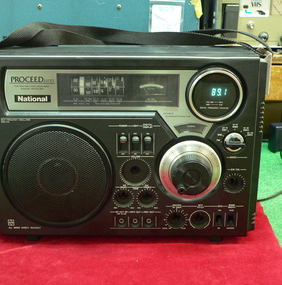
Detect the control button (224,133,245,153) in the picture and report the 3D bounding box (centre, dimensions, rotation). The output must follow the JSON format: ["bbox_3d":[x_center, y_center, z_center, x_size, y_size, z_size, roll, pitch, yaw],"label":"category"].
[{"bbox_3d":[0.119,0.001,0.640,0.026,0.025,0.014,0,17,0],"label":"control button"}]

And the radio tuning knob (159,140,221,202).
[{"bbox_3d":[0.065,0.041,0.642,0.080,0.080,0.034,0,17,0],"label":"radio tuning knob"}]

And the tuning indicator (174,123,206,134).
[{"bbox_3d":[0.062,-0.018,0.649,0.041,0.016,0.005,0,17,0],"label":"tuning indicator"}]

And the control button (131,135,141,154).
[{"bbox_3d":[-0.006,0.003,0.646,0.013,0.025,0.009,0,17,0],"label":"control button"}]

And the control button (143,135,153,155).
[{"bbox_3d":[0.009,0.003,0.646,0.013,0.025,0.009,0,17,0],"label":"control button"}]

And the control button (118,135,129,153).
[{"bbox_3d":[-0.023,0.003,0.646,0.013,0.025,0.009,0,17,0],"label":"control button"}]

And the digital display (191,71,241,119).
[{"bbox_3d":[0.094,-0.060,0.632,0.064,0.064,0.012,0,17,0],"label":"digital display"}]

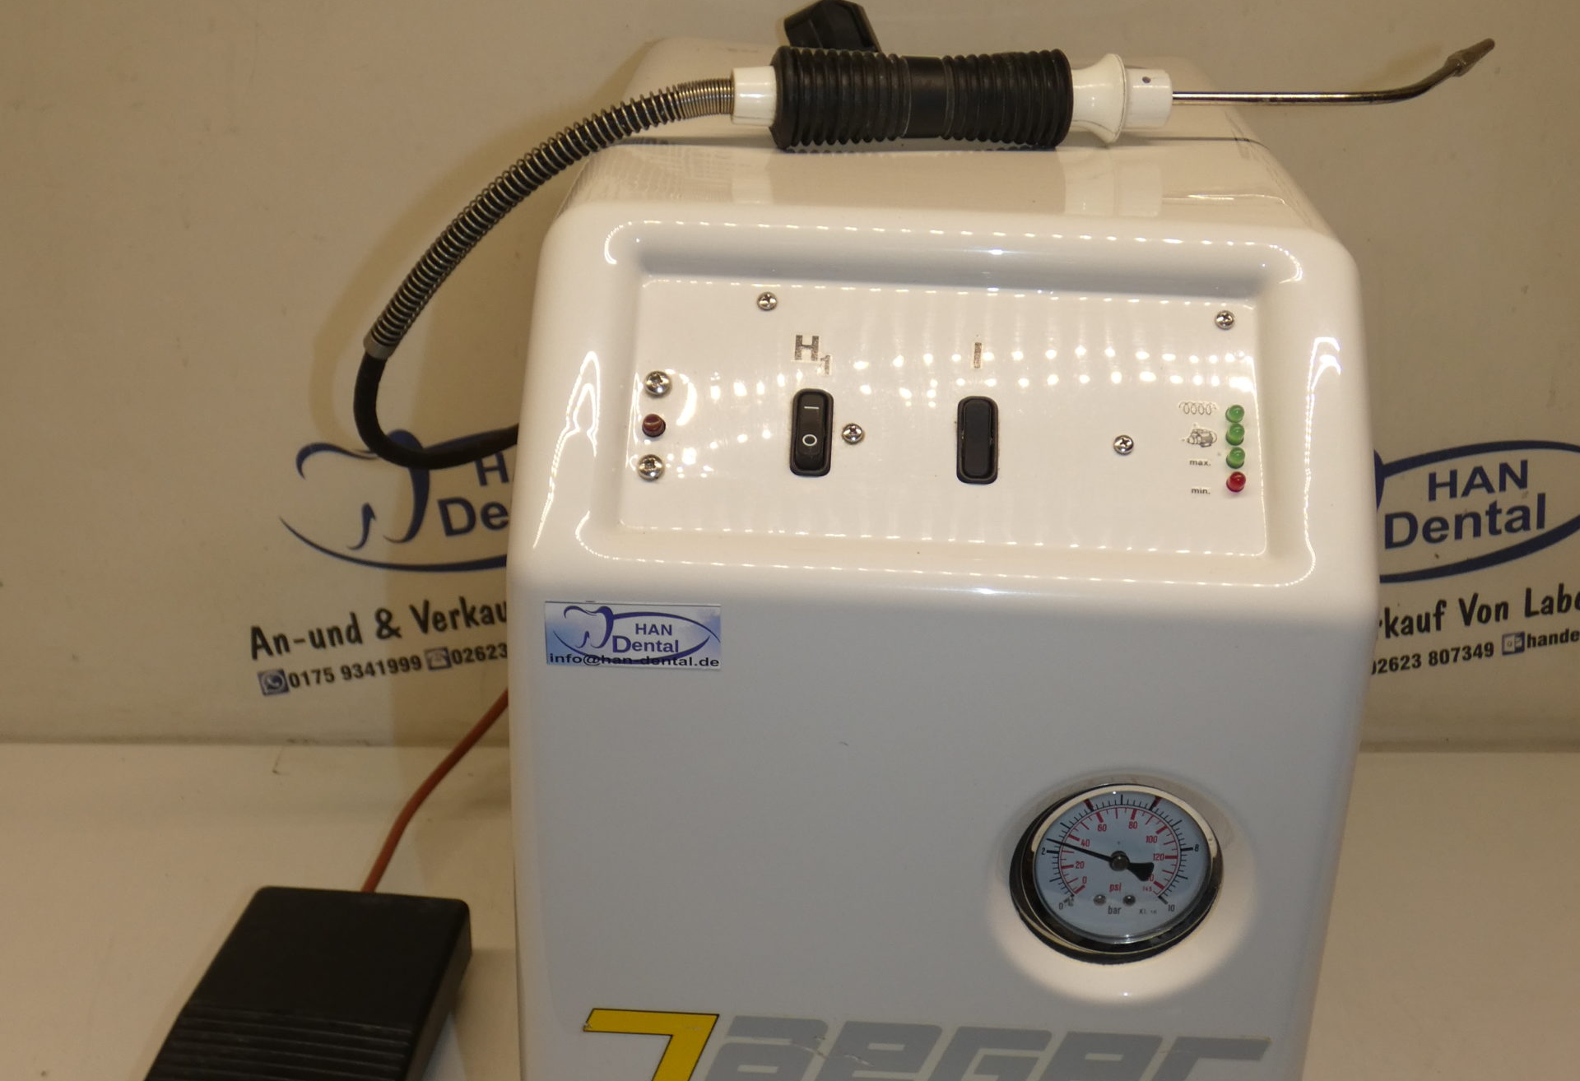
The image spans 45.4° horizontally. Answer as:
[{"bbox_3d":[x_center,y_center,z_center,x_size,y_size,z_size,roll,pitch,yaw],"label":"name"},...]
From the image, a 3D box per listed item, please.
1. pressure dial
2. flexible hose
[{"bbox_3d":[0.100,0.099,0.585,0.064,0.064,0.030,2,23,2],"label":"pressure dial"},{"bbox_3d":[-0.090,-0.098,0.698,0.142,0.152,0.085,2,23,2],"label":"flexible hose"}]

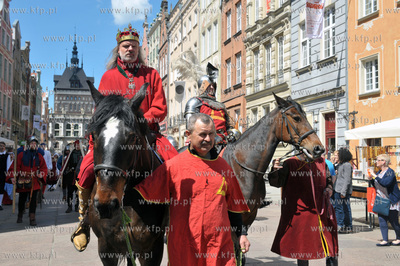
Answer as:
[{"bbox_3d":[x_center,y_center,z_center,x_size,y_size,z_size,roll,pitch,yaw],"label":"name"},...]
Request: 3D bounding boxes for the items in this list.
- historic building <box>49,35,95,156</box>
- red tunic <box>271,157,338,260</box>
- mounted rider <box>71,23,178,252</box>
[{"bbox_3d":[-49.200,-14.700,180.000,17.500,45.500,17.000,1,-3,-16],"label":"historic building"},{"bbox_3d":[1.050,0.745,4.680,0.640,1.030,0.460,1,-3,-18],"label":"red tunic"},{"bbox_3d":[-0.575,0.010,3.620,0.800,1.750,0.820,0,-3,-10],"label":"mounted rider"}]

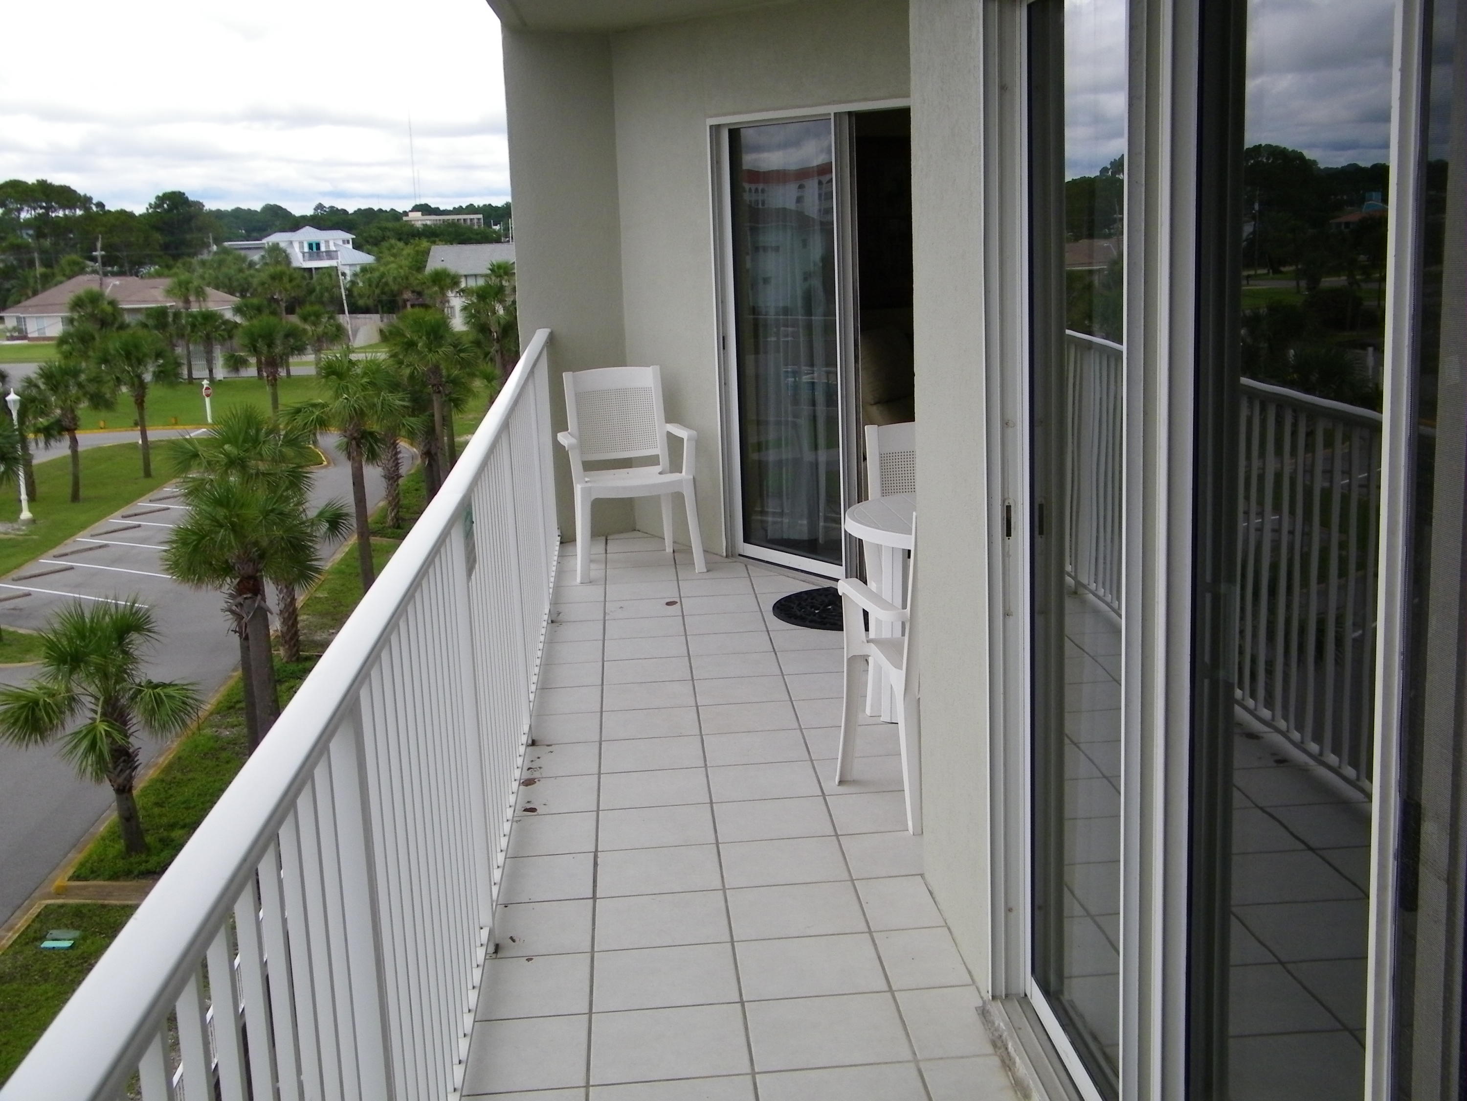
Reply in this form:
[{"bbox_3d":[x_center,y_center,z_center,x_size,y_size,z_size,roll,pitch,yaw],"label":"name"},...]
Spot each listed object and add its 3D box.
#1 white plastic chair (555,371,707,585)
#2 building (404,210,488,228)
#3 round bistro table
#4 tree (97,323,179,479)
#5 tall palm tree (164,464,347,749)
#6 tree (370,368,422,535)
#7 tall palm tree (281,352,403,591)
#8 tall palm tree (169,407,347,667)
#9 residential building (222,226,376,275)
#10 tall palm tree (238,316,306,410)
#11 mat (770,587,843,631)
[{"bbox_3d":[-0.501,-0.375,7.823,0.610,0.920,0.610,-5,12,-13],"label":"white plastic chair"},{"bbox_3d":[-81.894,-88.657,466.660,22.648,13.444,16.000,-2,12,0],"label":"building"},{"bbox_3d":[0.795,0.226,5.124,0.880,0.710,0.880,-2,11,0],"label":"round bistro table"},{"bbox_3d":[-23.676,-5.923,65.781,3.350,6.128,3.350,-2,11,0],"label":"tree"},{"bbox_3d":[-8.381,1.280,29.438,3.099,5.642,3.099,-2,12,0],"label":"tall palm tree"},{"bbox_3d":[-10.832,-3.187,51.831,2.500,5.138,2.500,-2,11,0],"label":"tree"},{"bbox_3d":[-9.589,-1.623,41.337,2.951,6.653,2.951,-2,12,0],"label":"tall palm tree"},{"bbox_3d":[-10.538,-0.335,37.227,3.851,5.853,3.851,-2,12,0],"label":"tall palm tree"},{"bbox_3d":[-44.129,-28.534,172.439,15.000,10.524,12.000,-4,12,-8],"label":"residential building"},{"bbox_3d":[-20.571,-7.589,73.965,3.200,5.945,3.200,-2,11,0],"label":"tall palm tree"},{"bbox_3d":[0.441,0.249,6.680,0.515,0.015,0.860,-10,13,-32],"label":"mat"}]

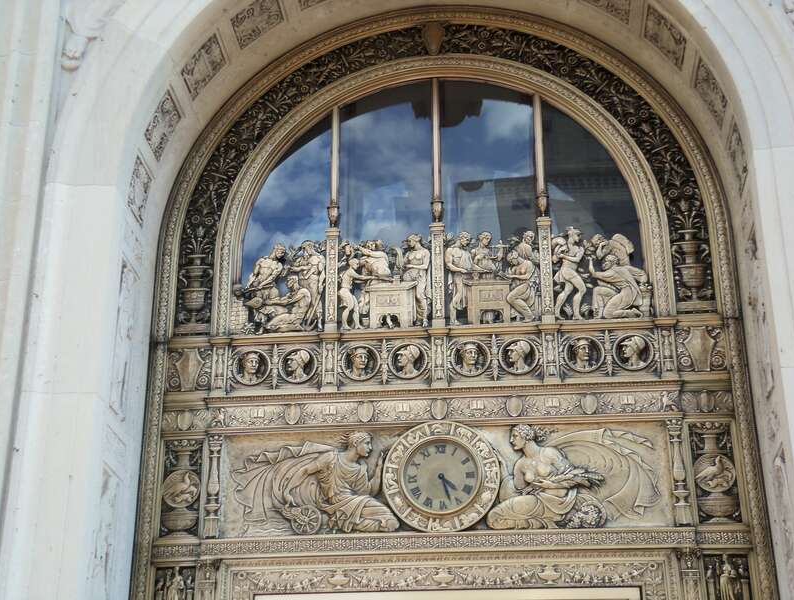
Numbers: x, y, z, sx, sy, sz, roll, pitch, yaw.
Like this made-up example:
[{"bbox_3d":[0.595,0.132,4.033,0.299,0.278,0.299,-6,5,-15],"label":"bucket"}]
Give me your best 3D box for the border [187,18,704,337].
[{"bbox_3d":[0.366,-1.230,12.871,4.630,3.180,0.220,-3,-26,5],"label":"border"}]

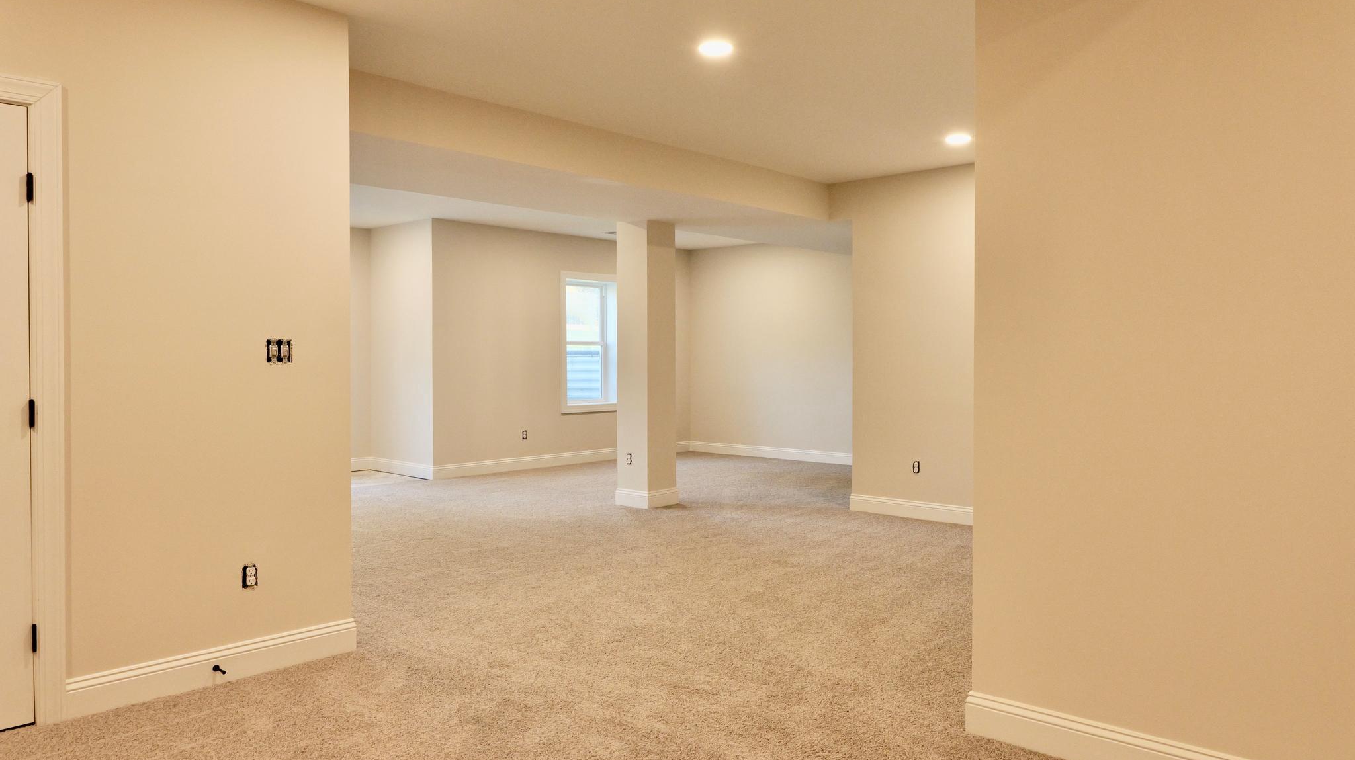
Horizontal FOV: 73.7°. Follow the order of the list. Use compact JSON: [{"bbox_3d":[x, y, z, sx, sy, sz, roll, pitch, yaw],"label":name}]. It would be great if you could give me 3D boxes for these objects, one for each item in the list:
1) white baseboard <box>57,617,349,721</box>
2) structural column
[{"bbox_3d":[-1.717,1.077,3.432,0.020,0.136,1.031,1,2,44],"label":"white baseboard"},{"bbox_3d":[-0.246,-0.130,7.629,0.365,2.365,0.365,1,2,44],"label":"structural column"}]

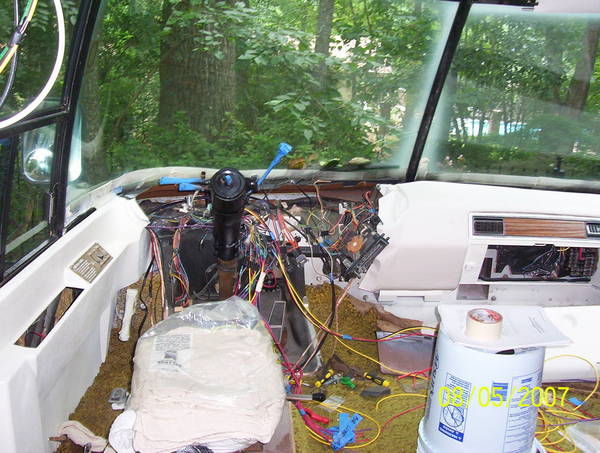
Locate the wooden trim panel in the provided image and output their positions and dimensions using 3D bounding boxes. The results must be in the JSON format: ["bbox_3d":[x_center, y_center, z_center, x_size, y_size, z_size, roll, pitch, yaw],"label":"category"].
[{"bbox_3d":[0.774,0.007,2.360,0.258,0.056,0.012,2,-3,-2],"label":"wooden trim panel"}]

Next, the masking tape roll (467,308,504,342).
[{"bbox_3d":[0.449,0.241,1.820,0.084,0.048,0.084,2,19,0],"label":"masking tape roll"}]

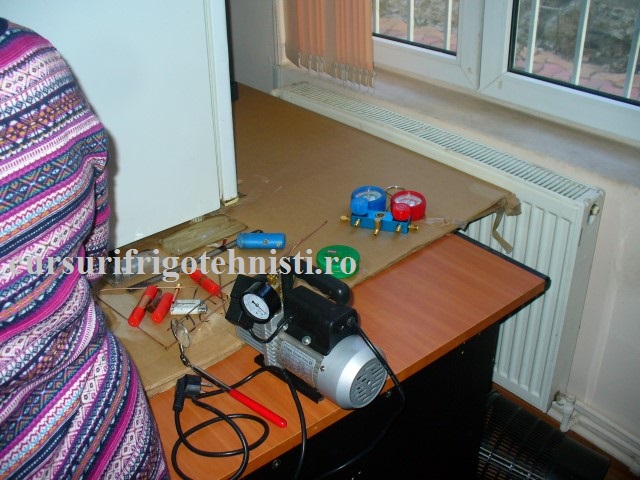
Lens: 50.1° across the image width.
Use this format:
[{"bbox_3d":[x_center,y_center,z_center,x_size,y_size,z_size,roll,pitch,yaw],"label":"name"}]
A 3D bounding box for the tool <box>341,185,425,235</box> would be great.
[{"bbox_3d":[0.142,-0.069,1.488,0.177,0.058,0.183,7,30,15],"label":"tool"}]

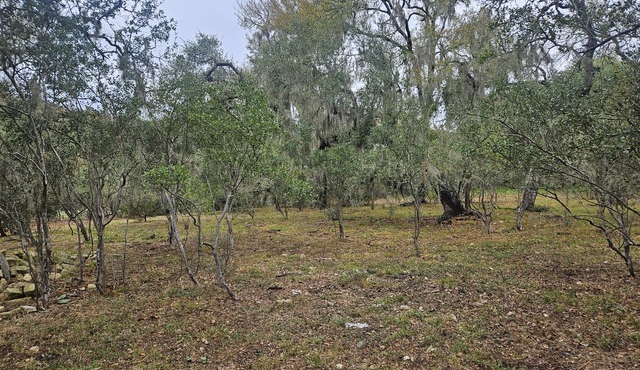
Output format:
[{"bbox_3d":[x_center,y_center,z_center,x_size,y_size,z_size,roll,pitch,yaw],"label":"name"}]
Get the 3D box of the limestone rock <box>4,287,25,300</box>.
[{"bbox_3d":[-4.000,1.420,5.570,0.250,0.130,0.200,0,0,-27],"label":"limestone rock"}]

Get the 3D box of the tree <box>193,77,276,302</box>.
[{"bbox_3d":[-1.160,0.060,5.800,1.170,3.000,1.150,0,0,0],"label":"tree"}]

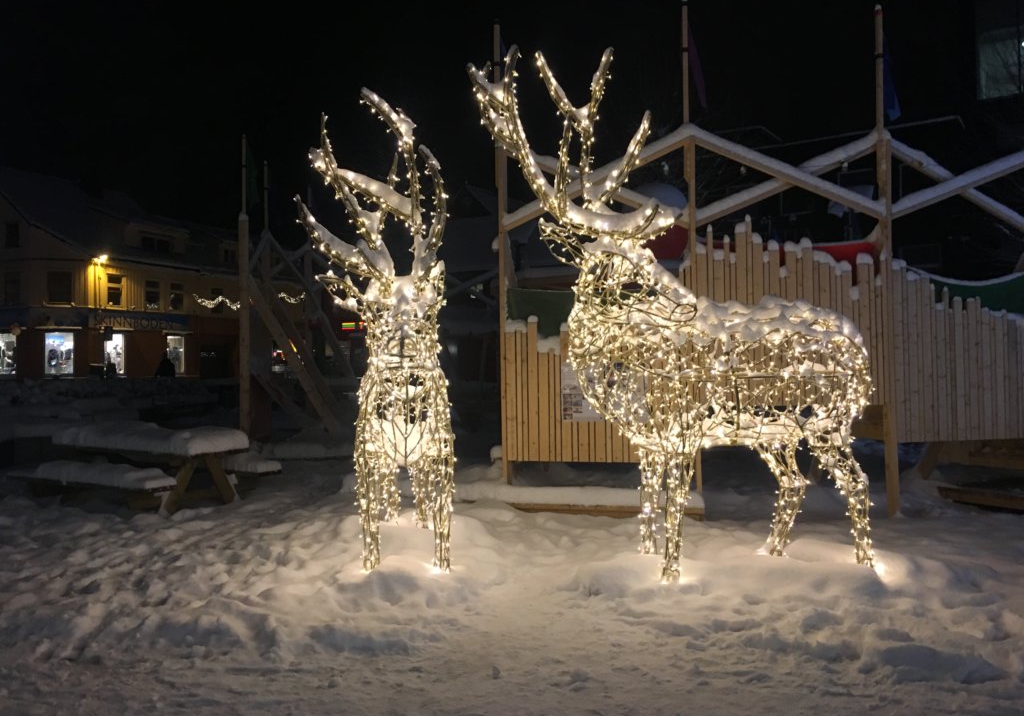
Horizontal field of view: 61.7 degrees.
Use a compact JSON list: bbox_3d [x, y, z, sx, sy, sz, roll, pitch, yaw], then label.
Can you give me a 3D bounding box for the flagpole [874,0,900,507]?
[{"bbox_3d":[3.875,-1.001,8.900,0.160,5.330,0.160,-1,-1,5],"label":"flagpole"}]

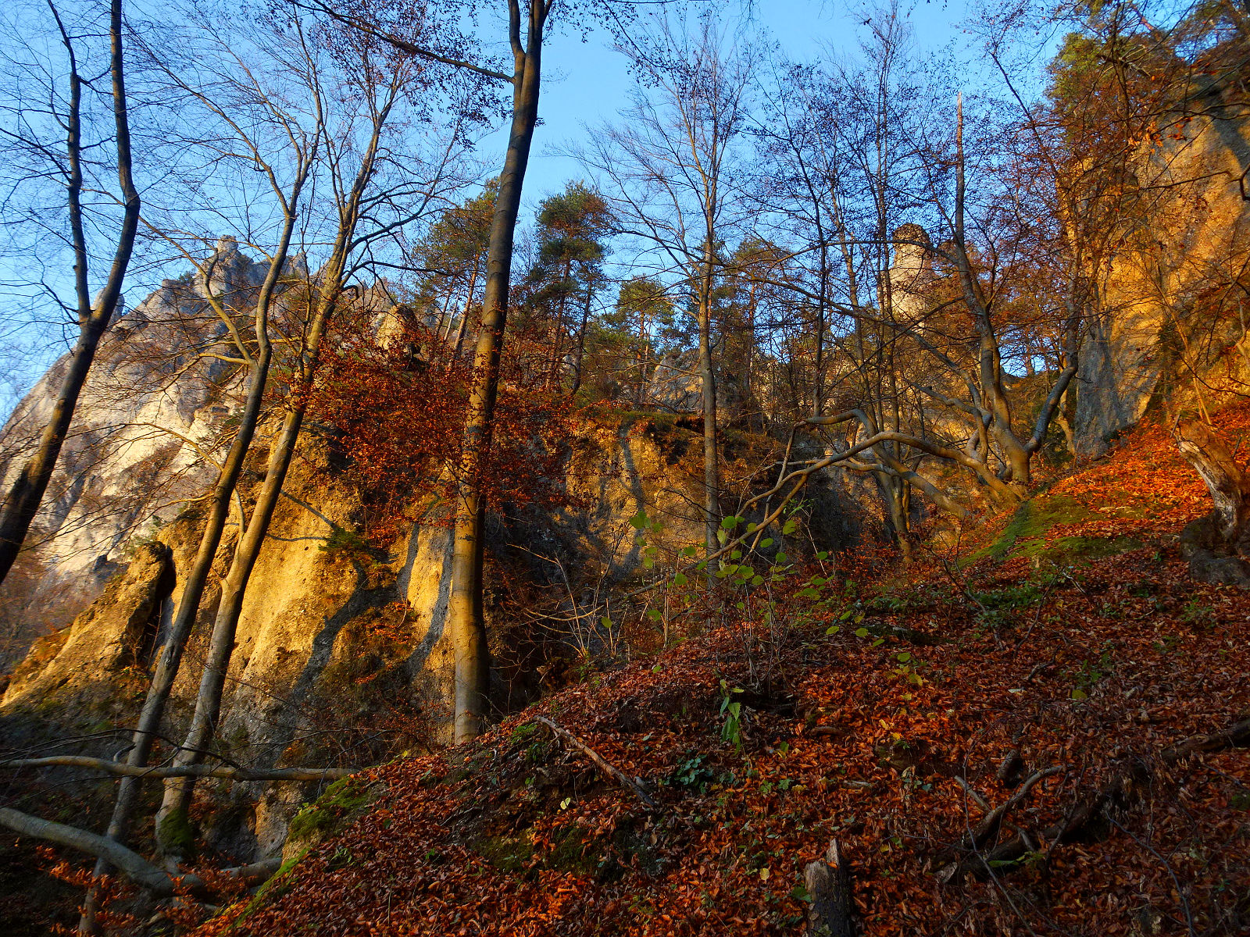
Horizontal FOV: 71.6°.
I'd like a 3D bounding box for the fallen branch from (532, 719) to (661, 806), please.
[{"bbox_3d":[-0.246,2.160,6.425,1.231,0.110,0.120,24,6,38],"label":"fallen branch"}]

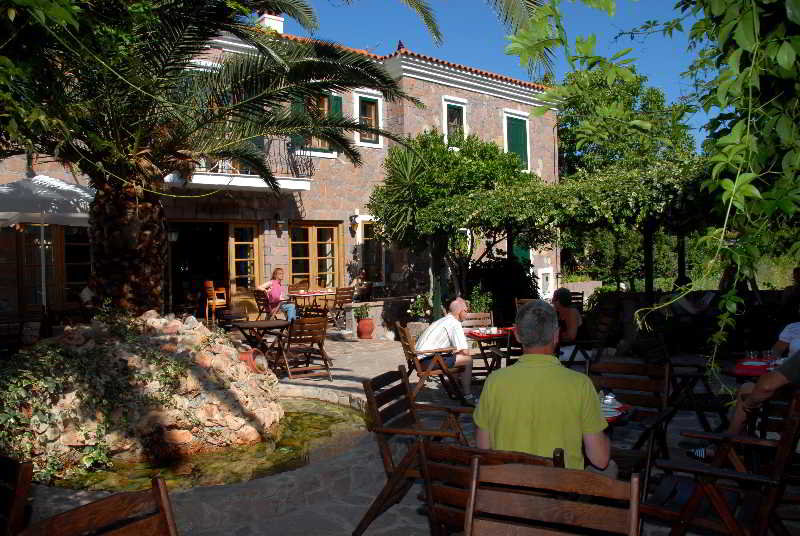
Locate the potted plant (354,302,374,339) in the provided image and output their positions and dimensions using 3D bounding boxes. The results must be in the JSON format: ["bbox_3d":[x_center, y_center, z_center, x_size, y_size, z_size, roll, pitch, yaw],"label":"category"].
[{"bbox_3d":[-0.765,1.130,12.950,0.430,0.780,0.430,-2,0,0],"label":"potted plant"}]

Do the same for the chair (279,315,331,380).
[{"bbox_3d":[-1.400,1.145,8.700,0.600,0.880,0.620,-2,0,-24],"label":"chair"}]

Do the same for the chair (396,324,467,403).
[{"bbox_3d":[0.349,1.014,6.650,0.600,0.880,0.540,-2,1,-22],"label":"chair"}]

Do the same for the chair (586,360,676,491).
[{"bbox_3d":[1.385,1.035,3.580,0.560,0.880,0.600,-1,1,14],"label":"chair"}]

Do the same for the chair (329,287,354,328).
[{"bbox_3d":[-1.320,0.880,13.250,0.600,0.880,0.580,-2,0,-28],"label":"chair"}]

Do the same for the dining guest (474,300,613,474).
[{"bbox_3d":[0.664,0.842,2.780,0.560,1.330,0.820,-1,1,18],"label":"dining guest"}]

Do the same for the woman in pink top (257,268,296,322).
[{"bbox_3d":[-2.795,0.626,13.600,0.820,1.250,0.500,-2,1,-22],"label":"woman in pink top"}]

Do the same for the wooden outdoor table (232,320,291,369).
[{"bbox_3d":[-2.155,1.115,9.150,0.720,0.740,0.720,-2,1,-30],"label":"wooden outdoor table"}]

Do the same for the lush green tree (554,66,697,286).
[{"bbox_3d":[7.550,-2.850,20.000,4.900,7.600,4.700,-2,0,0],"label":"lush green tree"}]

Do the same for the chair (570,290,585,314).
[{"bbox_3d":[3.089,0.873,10.700,0.540,0.880,0.580,-1,1,18],"label":"chair"}]

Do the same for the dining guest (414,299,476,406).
[{"bbox_3d":[0.500,0.917,6.500,0.760,1.190,0.520,-2,0,-29],"label":"dining guest"}]

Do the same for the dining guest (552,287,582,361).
[{"bbox_3d":[1.780,0.850,6.800,0.680,1.250,0.470,-2,0,18],"label":"dining guest"}]

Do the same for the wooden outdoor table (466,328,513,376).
[{"bbox_3d":[0.970,1.136,7.050,0.770,0.730,0.770,-2,0,34],"label":"wooden outdoor table"}]

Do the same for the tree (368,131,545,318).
[{"bbox_3d":[1.090,-0.575,11.800,3.250,3.850,3.000,-2,1,0],"label":"tree"}]

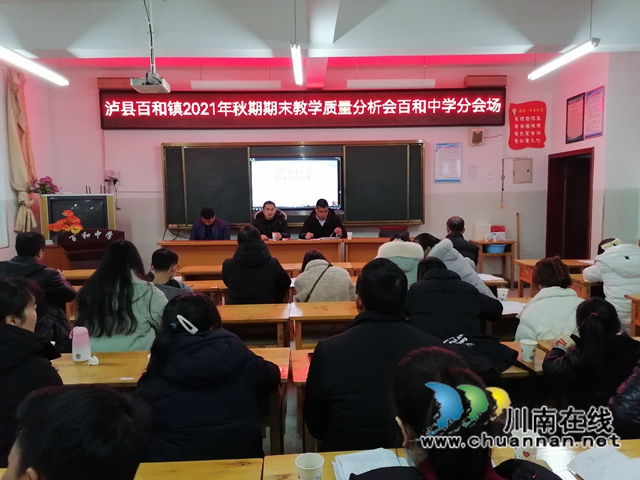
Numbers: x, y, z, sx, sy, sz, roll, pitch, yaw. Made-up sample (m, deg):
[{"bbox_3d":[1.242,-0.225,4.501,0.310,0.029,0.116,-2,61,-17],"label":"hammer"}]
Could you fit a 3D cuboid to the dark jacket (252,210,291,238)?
[{"bbox_3d":[-0.604,-0.090,6.043,0.500,0.560,0.400,-1,5,-2],"label":"dark jacket"}]

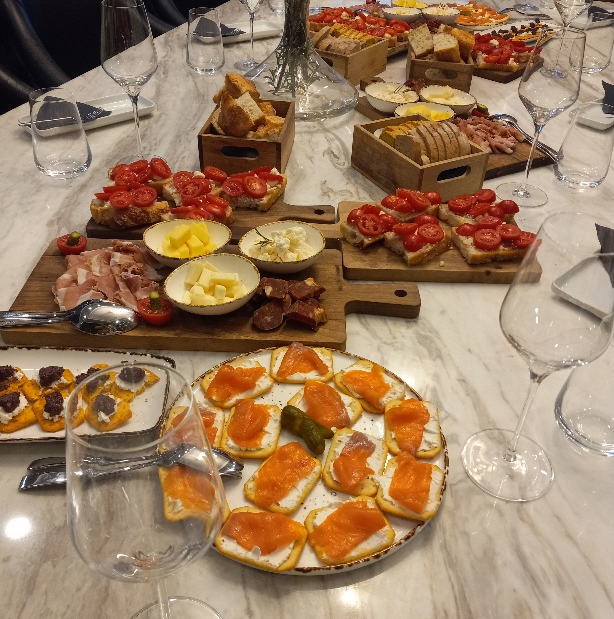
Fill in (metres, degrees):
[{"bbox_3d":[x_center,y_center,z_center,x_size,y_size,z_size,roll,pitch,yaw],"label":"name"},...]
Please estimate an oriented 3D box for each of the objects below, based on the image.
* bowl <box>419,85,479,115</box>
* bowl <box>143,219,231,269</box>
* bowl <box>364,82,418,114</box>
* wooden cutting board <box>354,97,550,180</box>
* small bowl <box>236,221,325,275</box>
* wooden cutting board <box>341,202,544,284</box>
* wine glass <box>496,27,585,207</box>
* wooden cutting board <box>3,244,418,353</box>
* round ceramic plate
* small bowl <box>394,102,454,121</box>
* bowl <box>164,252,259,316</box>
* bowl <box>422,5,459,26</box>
[{"bbox_3d":[0.263,-0.386,1.201,0.105,0.036,0.102,3,38,0],"label":"bowl"},{"bbox_3d":[-0.141,-0.070,0.760,0.103,0.036,0.098,2,38,-2],"label":"bowl"},{"bbox_3d":[0.165,-0.408,1.248,0.107,0.037,0.107,3,38,0],"label":"bowl"},{"bbox_3d":[0.233,-0.359,1.234,0.222,0.018,0.449,-16,42,-23],"label":"wooden cutting board"},{"bbox_3d":[-0.030,-0.074,0.791,0.104,0.034,0.104,2,38,-2],"label":"small bowl"},{"bbox_3d":[0.159,-0.093,0.857,0.263,0.015,0.167,2,38,-2],"label":"wooden cutting board"},{"bbox_3d":[0.352,-0.284,0.957,0.084,0.247,0.084,3,38,0],"label":"wine glass"},{"bbox_3d":[-0.093,-0.021,0.757,0.456,0.016,0.185,2,38,-2],"label":"wooden cutting board"},{"bbox_3d":[-0.003,0.125,0.583,0.257,0.025,0.257,2,38,-2],"label":"round ceramic plate"},{"bbox_3d":[0.204,-0.328,1.121,0.104,0.036,0.102,3,38,0],"label":"small bowl"},{"bbox_3d":[-0.107,-0.023,0.729,0.107,0.037,0.107,3,38,0],"label":"bowl"},{"bbox_3d":[0.376,-0.821,1.792,0.104,0.034,0.104,4,38,0],"label":"bowl"}]

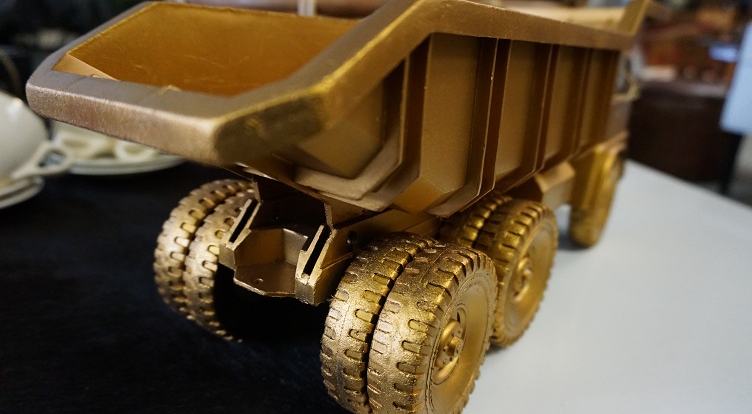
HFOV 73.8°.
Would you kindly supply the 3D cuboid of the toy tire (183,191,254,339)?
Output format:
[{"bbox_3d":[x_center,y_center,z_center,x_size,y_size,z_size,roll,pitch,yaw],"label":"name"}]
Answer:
[{"bbox_3d":[-0.066,0.032,0.275,0.023,0.082,0.082,15,21,33],"label":"toy tire"}]

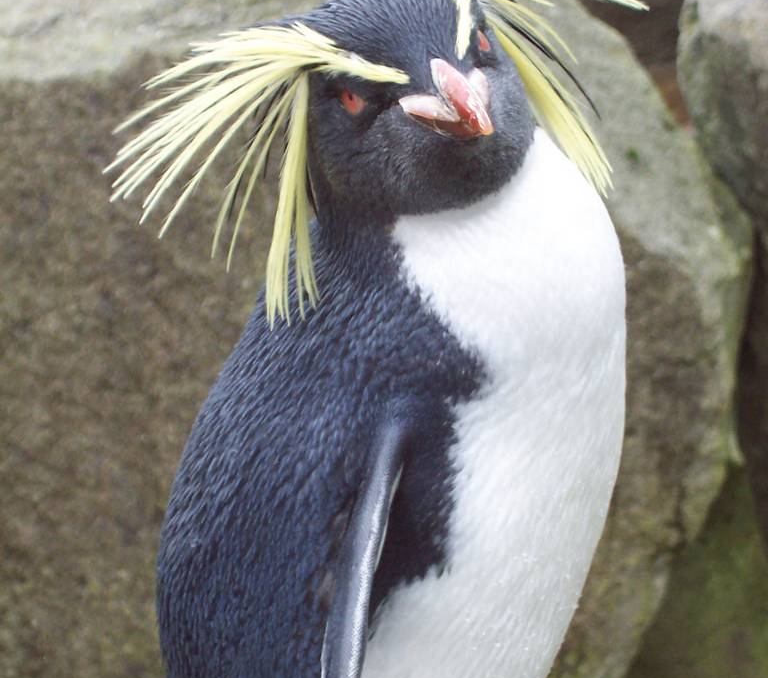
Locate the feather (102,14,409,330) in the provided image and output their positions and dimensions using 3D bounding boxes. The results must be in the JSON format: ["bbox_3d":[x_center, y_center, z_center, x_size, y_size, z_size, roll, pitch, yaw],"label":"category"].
[{"bbox_3d":[-0.046,-0.062,1.200,0.102,0.095,0.060,-23,22,-19],"label":"feather"}]

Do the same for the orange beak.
[{"bbox_3d":[0.025,-0.084,1.155,0.031,0.023,0.041,-25,34,-14],"label":"orange beak"}]

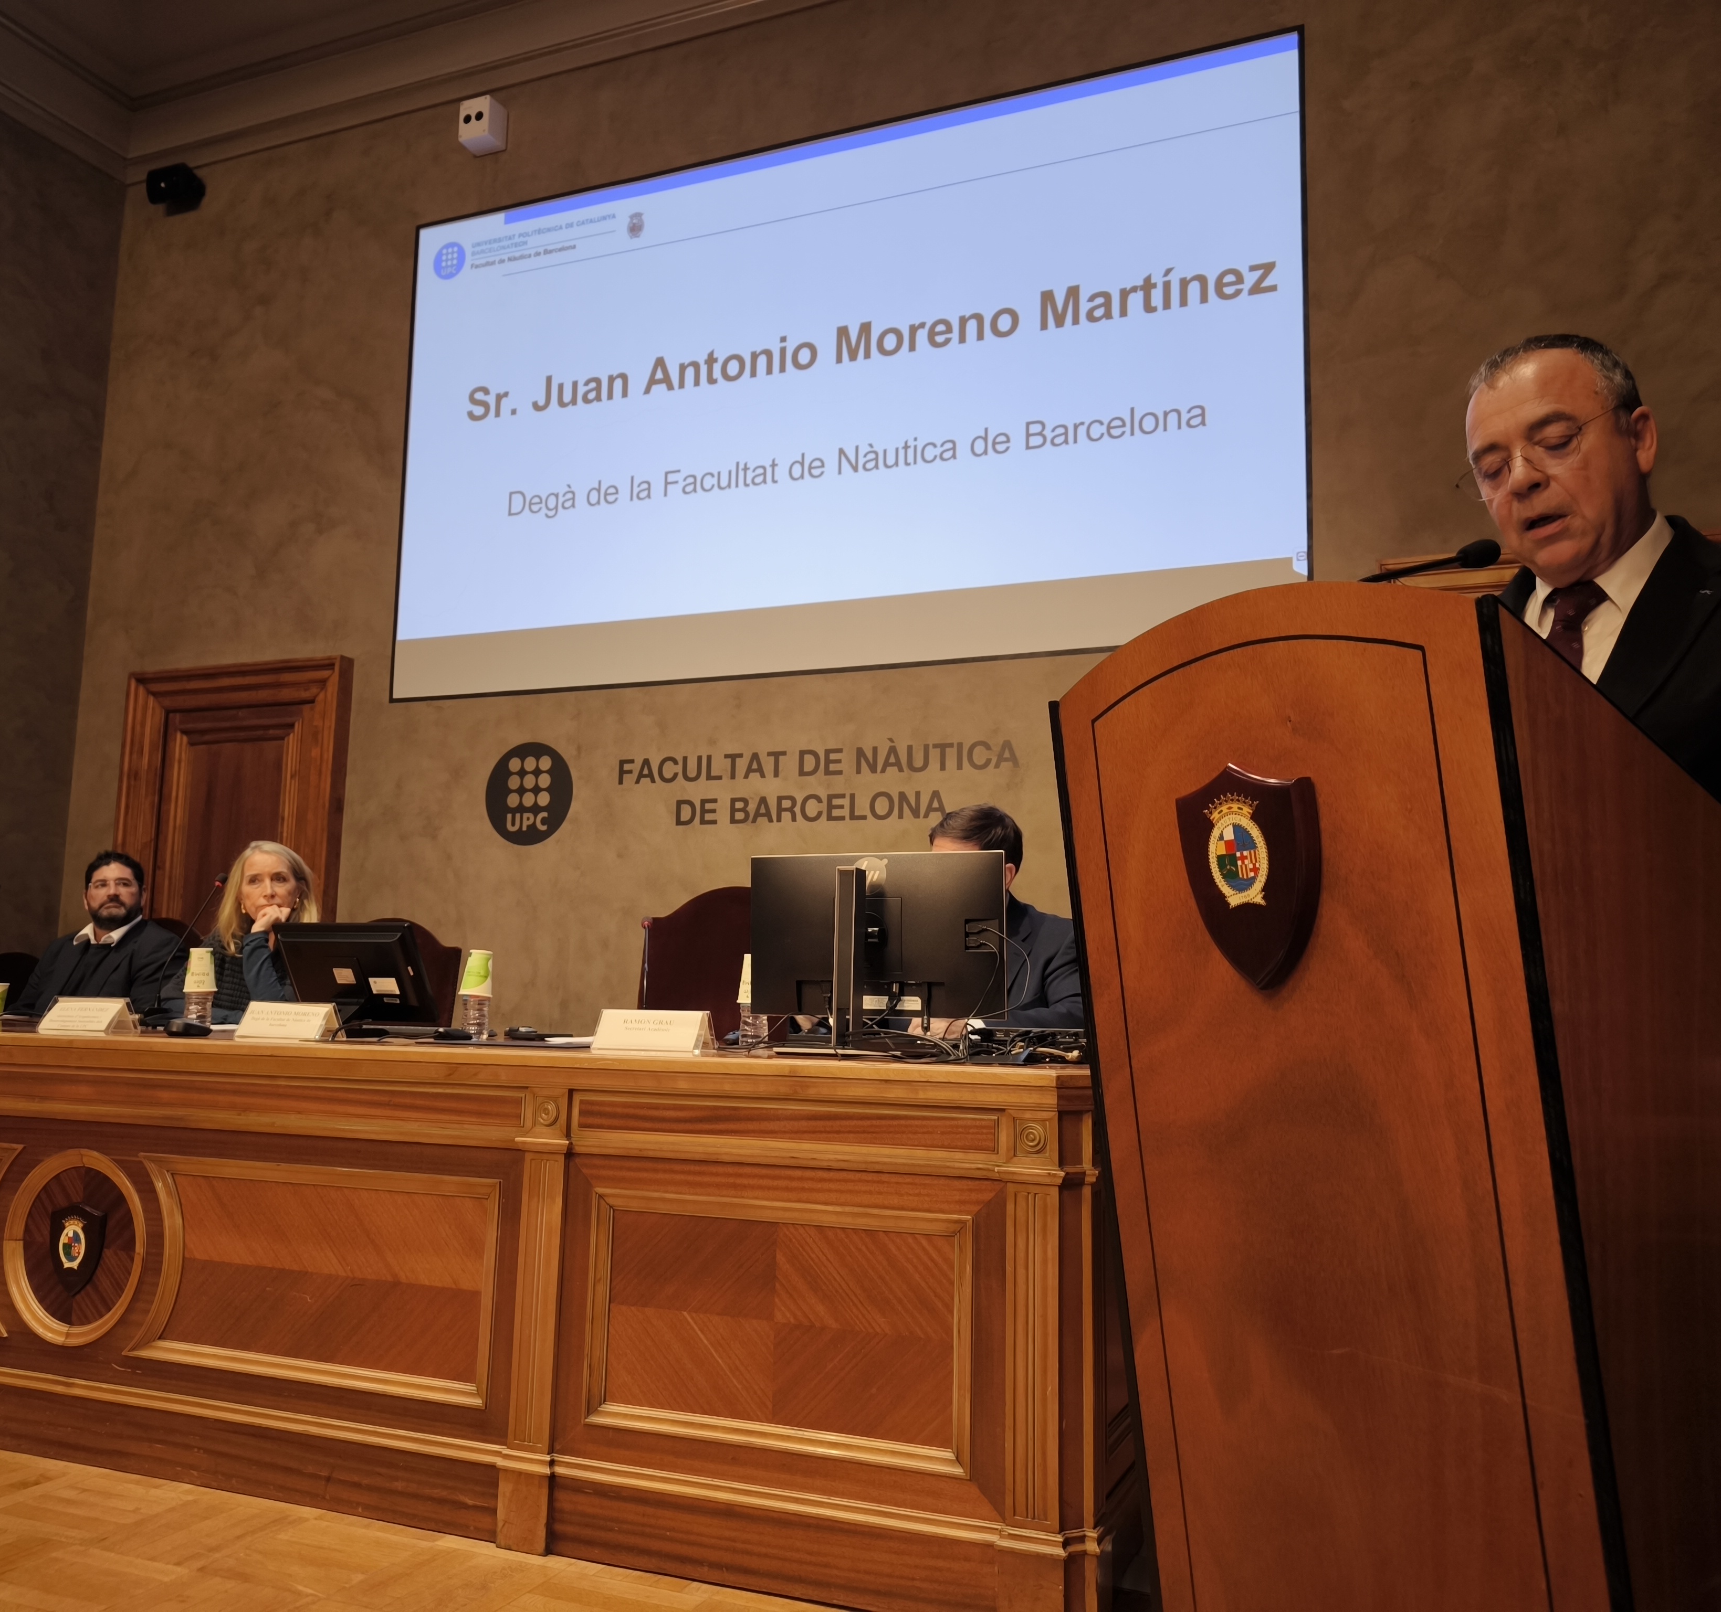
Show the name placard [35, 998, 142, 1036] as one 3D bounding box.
[{"bbox_3d":[-1.606,0.438,3.091,0.200,0.076,0.086,-2,-8,22],"label":"name placard"}]

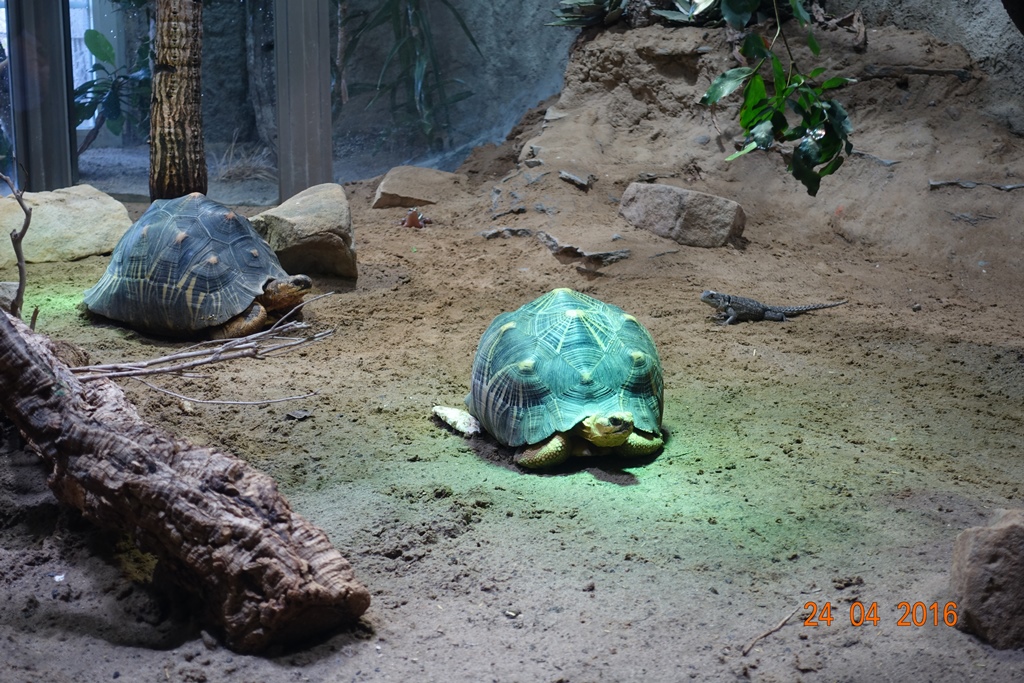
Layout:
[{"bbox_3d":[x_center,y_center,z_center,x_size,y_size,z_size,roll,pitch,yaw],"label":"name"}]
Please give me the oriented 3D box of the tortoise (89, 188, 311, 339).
[{"bbox_3d":[-0.546,-0.140,2.876,0.409,0.217,0.281,7,15,28],"label":"tortoise"}]

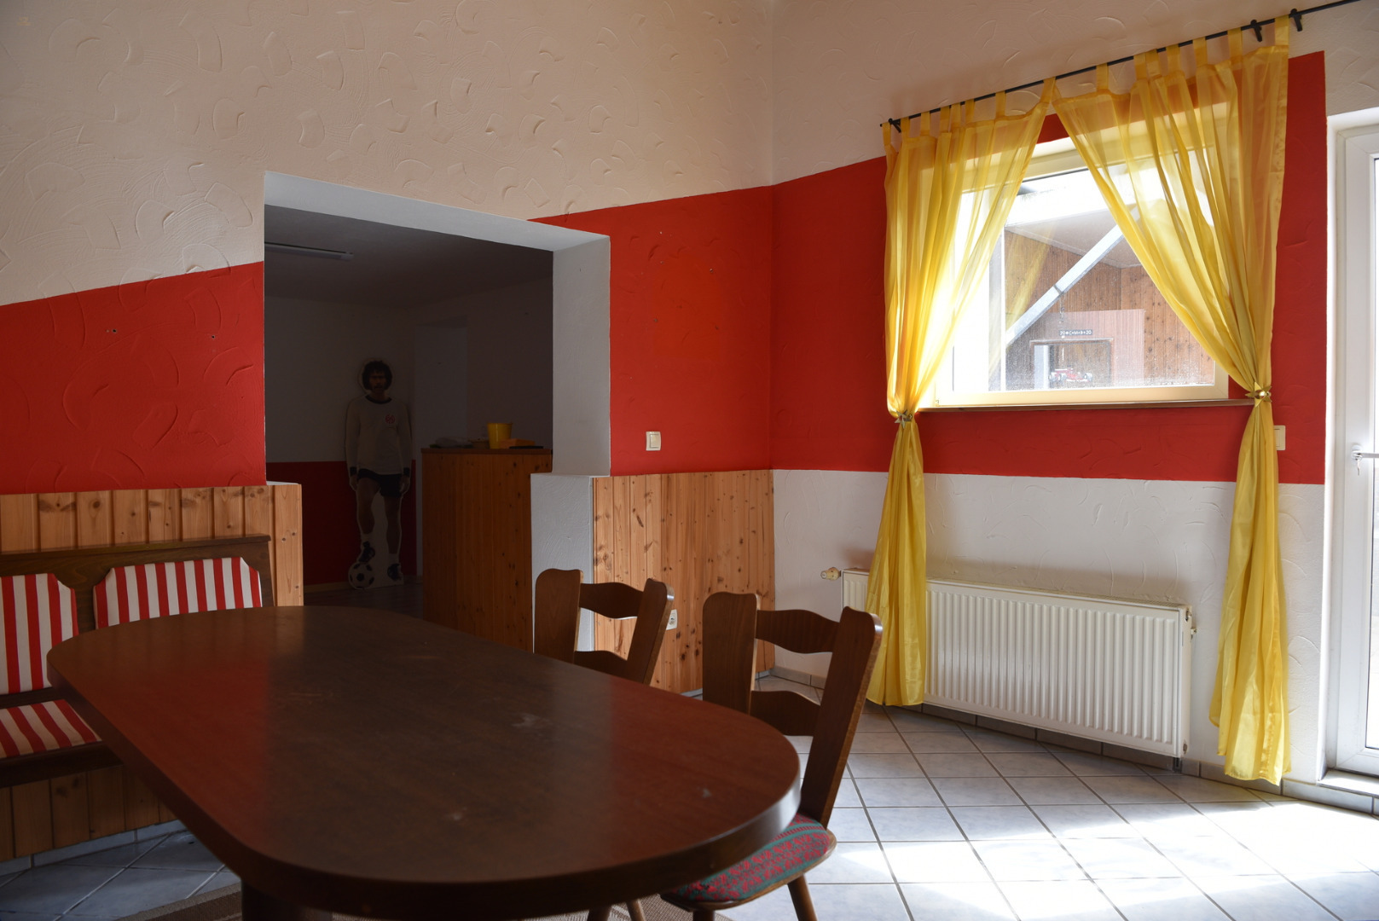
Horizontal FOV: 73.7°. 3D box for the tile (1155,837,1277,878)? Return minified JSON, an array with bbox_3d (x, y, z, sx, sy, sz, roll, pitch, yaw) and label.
[{"bbox_3d":[1.417,1.075,2.505,0.250,0.010,0.250,0,1,2],"label":"tile"}]

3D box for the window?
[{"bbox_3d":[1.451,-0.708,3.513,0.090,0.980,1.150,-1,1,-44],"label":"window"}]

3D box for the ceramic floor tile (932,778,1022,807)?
[{"bbox_3d":[0.939,1.085,3.012,0.250,0.010,0.250,0,1,2],"label":"ceramic floor tile"}]

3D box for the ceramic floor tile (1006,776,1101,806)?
[{"bbox_3d":[1.171,1.070,2.964,0.247,0.010,0.244,-1,1,1],"label":"ceramic floor tile"}]

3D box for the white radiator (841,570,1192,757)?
[{"bbox_3d":[1.182,0.735,3.549,0.100,0.495,1.370,-1,1,-44],"label":"white radiator"}]

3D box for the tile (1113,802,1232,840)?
[{"bbox_3d":[1.429,1.075,2.754,0.250,0.010,0.250,0,1,2],"label":"tile"}]

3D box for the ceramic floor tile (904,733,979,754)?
[{"bbox_3d":[0.959,1.081,3.520,0.250,0.010,0.250,0,1,2],"label":"ceramic floor tile"}]

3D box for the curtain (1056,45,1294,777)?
[{"bbox_3d":[1.600,-0.177,3.087,0.120,2.360,0.740,-1,1,-44],"label":"curtain"}]

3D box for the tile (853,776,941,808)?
[{"bbox_3d":[0.685,1.089,3.017,0.250,0.010,0.250,0,1,2],"label":"tile"}]

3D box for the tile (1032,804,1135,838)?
[{"bbox_3d":[1.167,1.076,2.728,0.247,0.010,0.244,-1,1,1],"label":"tile"}]

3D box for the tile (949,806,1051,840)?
[{"bbox_3d":[0.919,1.080,2.732,0.247,0.010,0.244,-1,1,1],"label":"tile"}]

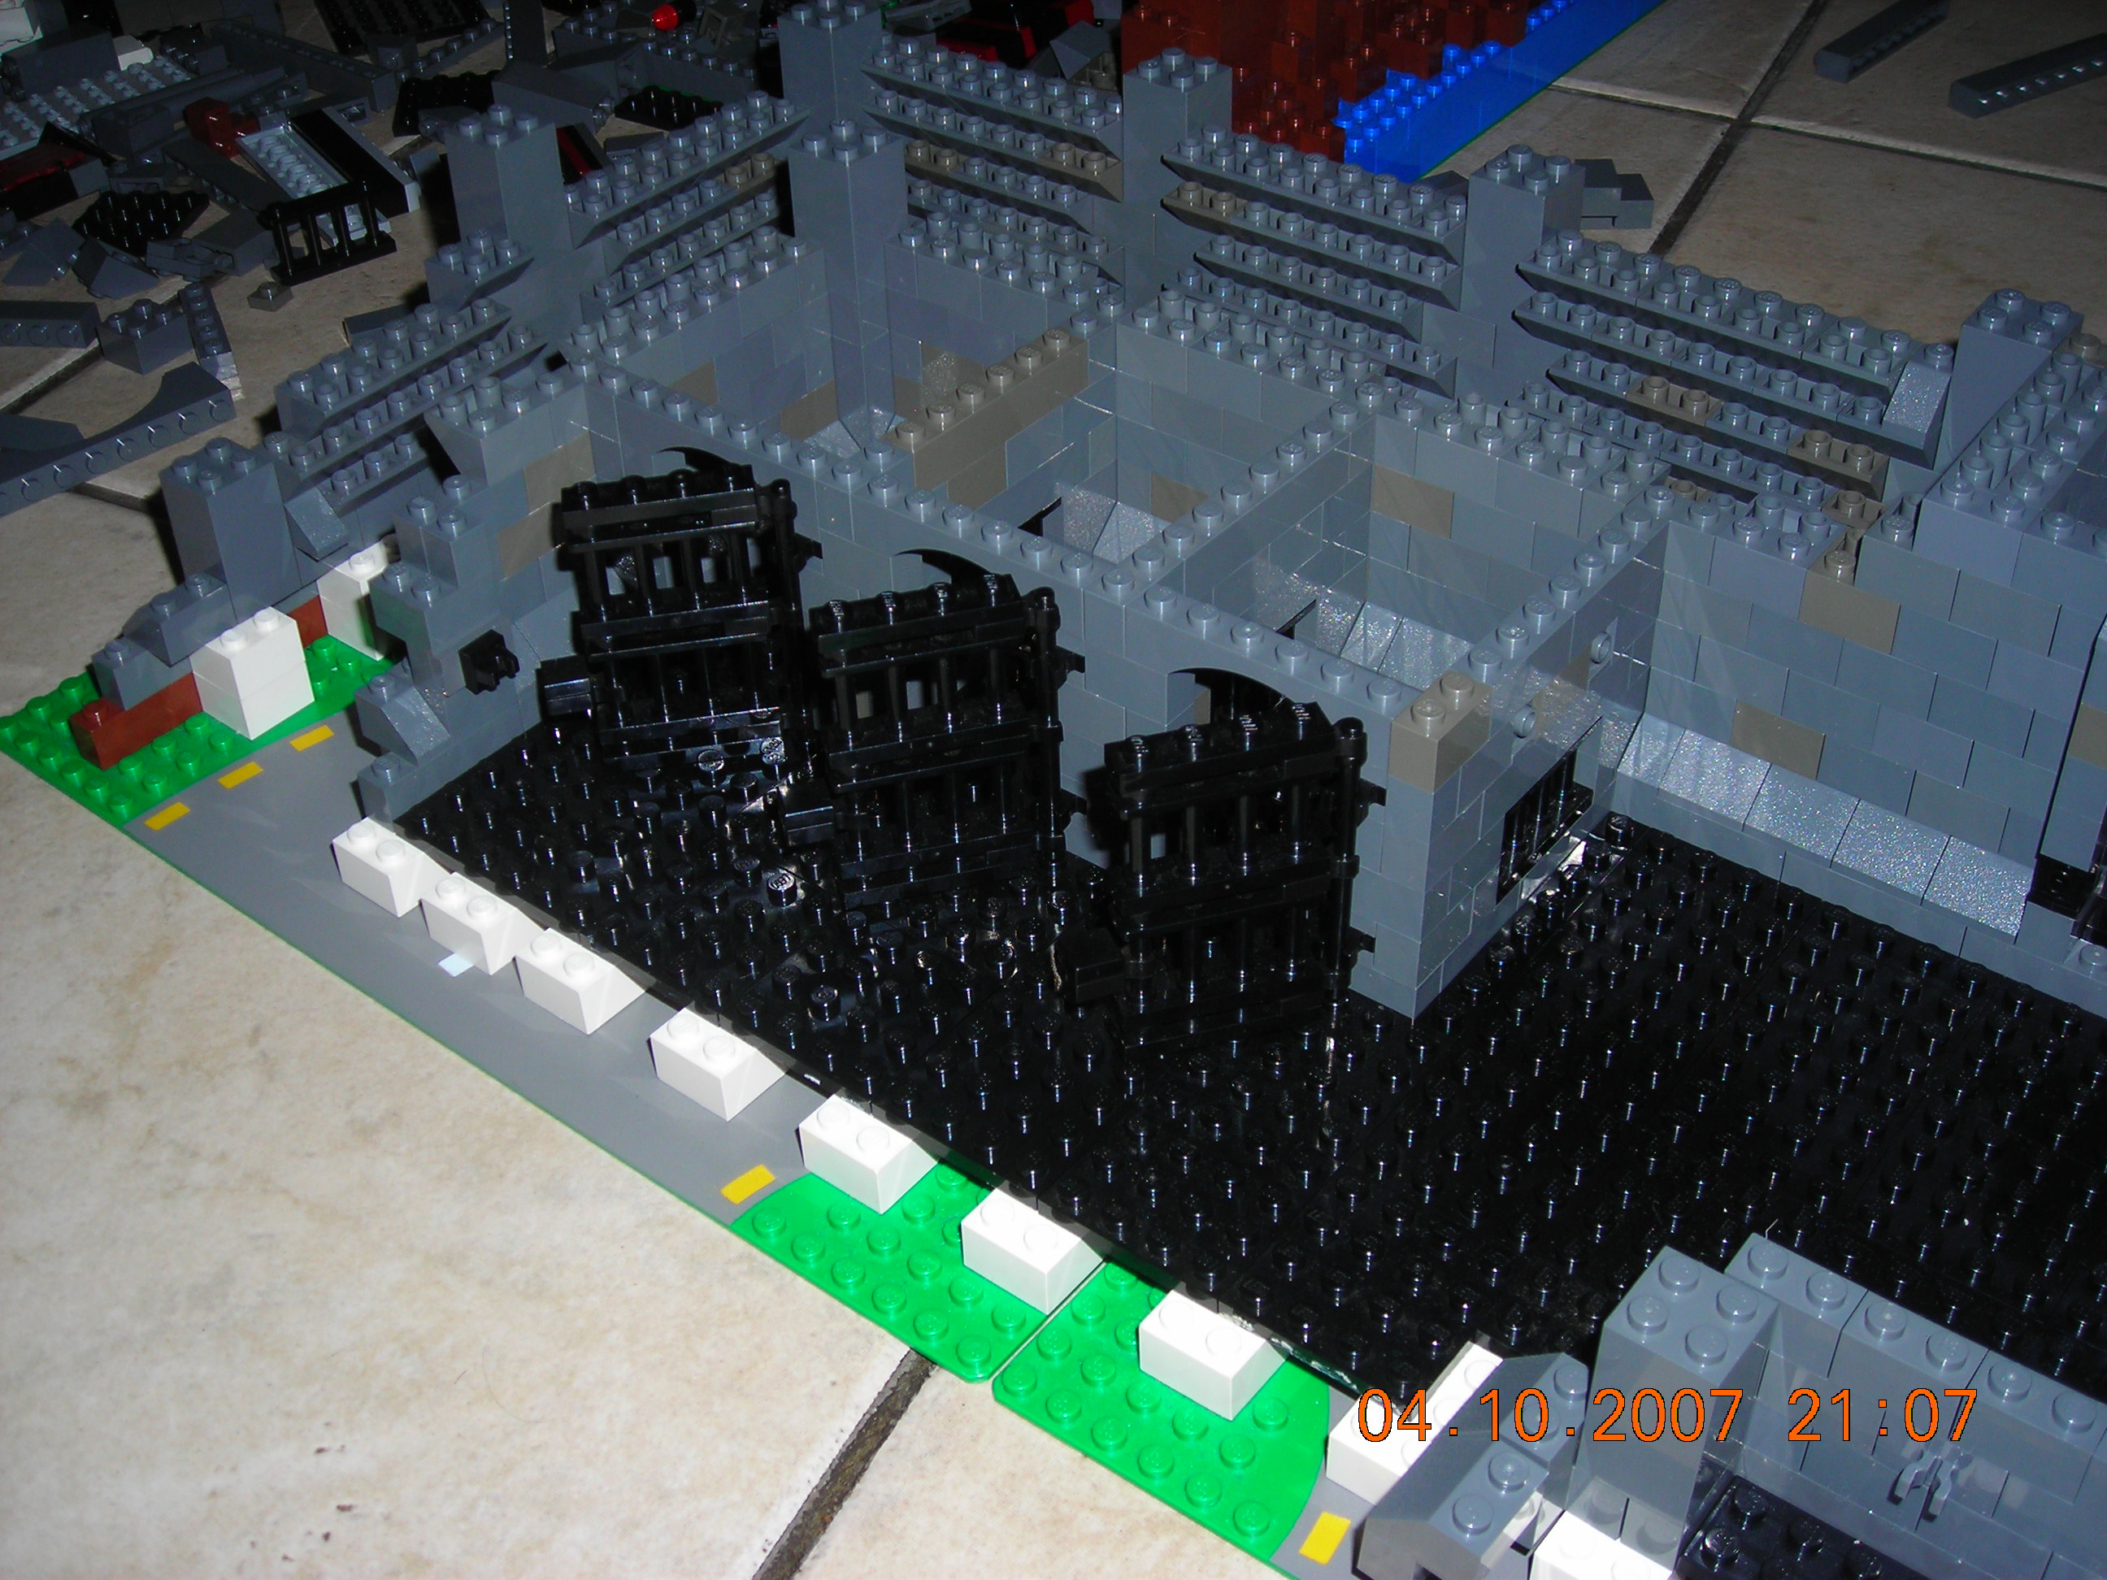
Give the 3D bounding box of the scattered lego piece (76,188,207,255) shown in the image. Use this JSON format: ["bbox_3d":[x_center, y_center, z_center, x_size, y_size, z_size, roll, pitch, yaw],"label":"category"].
[{"bbox_3d":[-0.242,-0.149,0.657,0.032,0.005,0.032,4,39,7],"label":"scattered lego piece"}]

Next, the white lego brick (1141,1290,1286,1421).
[{"bbox_3d":[0.023,0.076,0.351,0.016,0.011,0.016,25,46,29],"label":"white lego brick"}]

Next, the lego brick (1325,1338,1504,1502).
[{"bbox_3d":[0.052,0.085,0.339,0.016,0.010,0.030,25,47,30],"label":"lego brick"}]

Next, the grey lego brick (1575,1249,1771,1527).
[{"bbox_3d":[0.077,0.073,0.307,0.016,0.030,0.016,25,46,29],"label":"grey lego brick"}]

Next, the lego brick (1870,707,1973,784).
[{"bbox_3d":[0.140,-0.010,0.394,0.016,0.010,0.013,25,46,29],"label":"lego brick"}]

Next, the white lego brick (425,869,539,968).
[{"bbox_3d":[-0.096,0.020,0.426,0.016,0.011,0.016,25,46,29],"label":"white lego brick"}]

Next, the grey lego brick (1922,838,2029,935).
[{"bbox_3d":[0.148,0.014,0.393,0.016,0.010,0.016,25,47,30],"label":"grey lego brick"}]

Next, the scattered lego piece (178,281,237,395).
[{"bbox_3d":[-0.208,-0.113,0.613,0.008,0.009,0.041,-16,41,-18],"label":"scattered lego piece"}]

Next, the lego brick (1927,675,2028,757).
[{"bbox_3d":[0.143,-0.013,0.381,0.016,0.010,0.008,25,47,30],"label":"lego brick"}]

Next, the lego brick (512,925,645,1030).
[{"bbox_3d":[-0.078,0.029,0.415,0.016,0.011,0.016,25,46,30],"label":"lego brick"}]

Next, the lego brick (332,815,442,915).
[{"bbox_3d":[-0.115,0.011,0.440,0.016,0.011,0.016,25,46,30],"label":"lego brick"}]

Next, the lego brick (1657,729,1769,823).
[{"bbox_3d":[0.112,-0.004,0.417,0.016,0.010,0.016,25,46,29],"label":"lego brick"}]

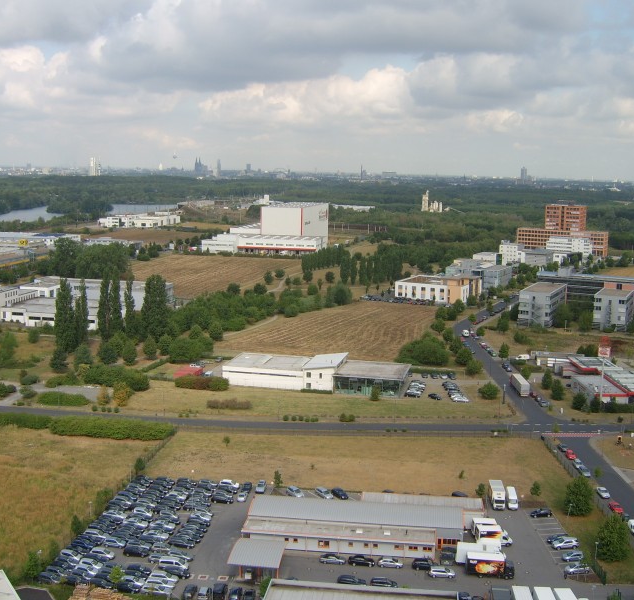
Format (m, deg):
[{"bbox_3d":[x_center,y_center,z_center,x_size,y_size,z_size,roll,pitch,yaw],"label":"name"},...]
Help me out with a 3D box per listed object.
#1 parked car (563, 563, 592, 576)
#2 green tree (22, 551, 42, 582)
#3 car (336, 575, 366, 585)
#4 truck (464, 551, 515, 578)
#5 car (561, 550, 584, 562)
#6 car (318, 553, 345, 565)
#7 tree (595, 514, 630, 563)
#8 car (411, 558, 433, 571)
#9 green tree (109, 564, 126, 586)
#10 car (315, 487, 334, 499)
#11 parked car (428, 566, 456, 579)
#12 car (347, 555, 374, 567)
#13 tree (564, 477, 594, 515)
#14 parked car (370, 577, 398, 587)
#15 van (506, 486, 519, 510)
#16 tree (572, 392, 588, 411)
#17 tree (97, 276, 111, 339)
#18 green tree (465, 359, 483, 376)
[{"bbox_3d":[45.309,46.733,124.643,4.350,1.470,1.780,0,10,-9],"label":"parked car"},{"bbox_3d":[-46.716,43.816,117.533,3.040,5.550,3.040,1,10,0],"label":"green tree"},{"bbox_3d":[5.515,44.138,112.309,4.600,1.500,1.800,2,10,4],"label":"car"},{"bbox_3d":[29.757,45.641,123.411,8.200,3.400,2.500,2,10,4],"label":"truck"},{"bbox_3d":[43.342,43.473,121.427,3.700,1.500,1.650,0,10,-7],"label":"car"},{"bbox_3d":[2.801,45.398,126.051,4.500,1.420,1.780,2,10,5],"label":"car"},{"bbox_3d":[52.635,42.412,127.399,5.716,9.297,5.716,1,10,0],"label":"tree"},{"bbox_3d":[18.903,46.063,124.790,4.450,1.620,1.820,2,10,5],"label":"car"},{"bbox_3d":[-32.362,45.094,116.503,2.600,4.000,2.600,1,10,0],"label":"green tree"},{"bbox_3d":[1.640,40.823,151.533,1.800,1.650,4.500,-6,13,-35],"label":"car"},{"bbox_3d":[21.514,46.418,122.403,4.600,1.500,1.780,2,10,4],"label":"parked car"},{"bbox_3d":[7.850,45.602,125.429,4.550,1.450,1.780,2,10,6],"label":"car"},{"bbox_3d":[51.024,37.570,138.600,5.700,7.400,5.700,1,10,0],"label":"tree"},{"bbox_3d":[10.852,45.475,116.241,4.400,1.500,1.800,2,10,6],"label":"parked car"},{"bbox_3d":[40.627,41.481,149.193,1.970,2.350,5.800,2,10,6],"label":"van"},{"bbox_3d":[74.083,28.077,201.180,4.300,5.000,4.300,1,10,0],"label":"tree"},{"bbox_3d":[-78.678,2.916,264.132,5.200,24.300,5.200,1,10,0],"label":"tree"},{"bbox_3d":[52.124,22.223,236.765,5.600,6.000,5.600,1,10,0],"label":"green tree"}]

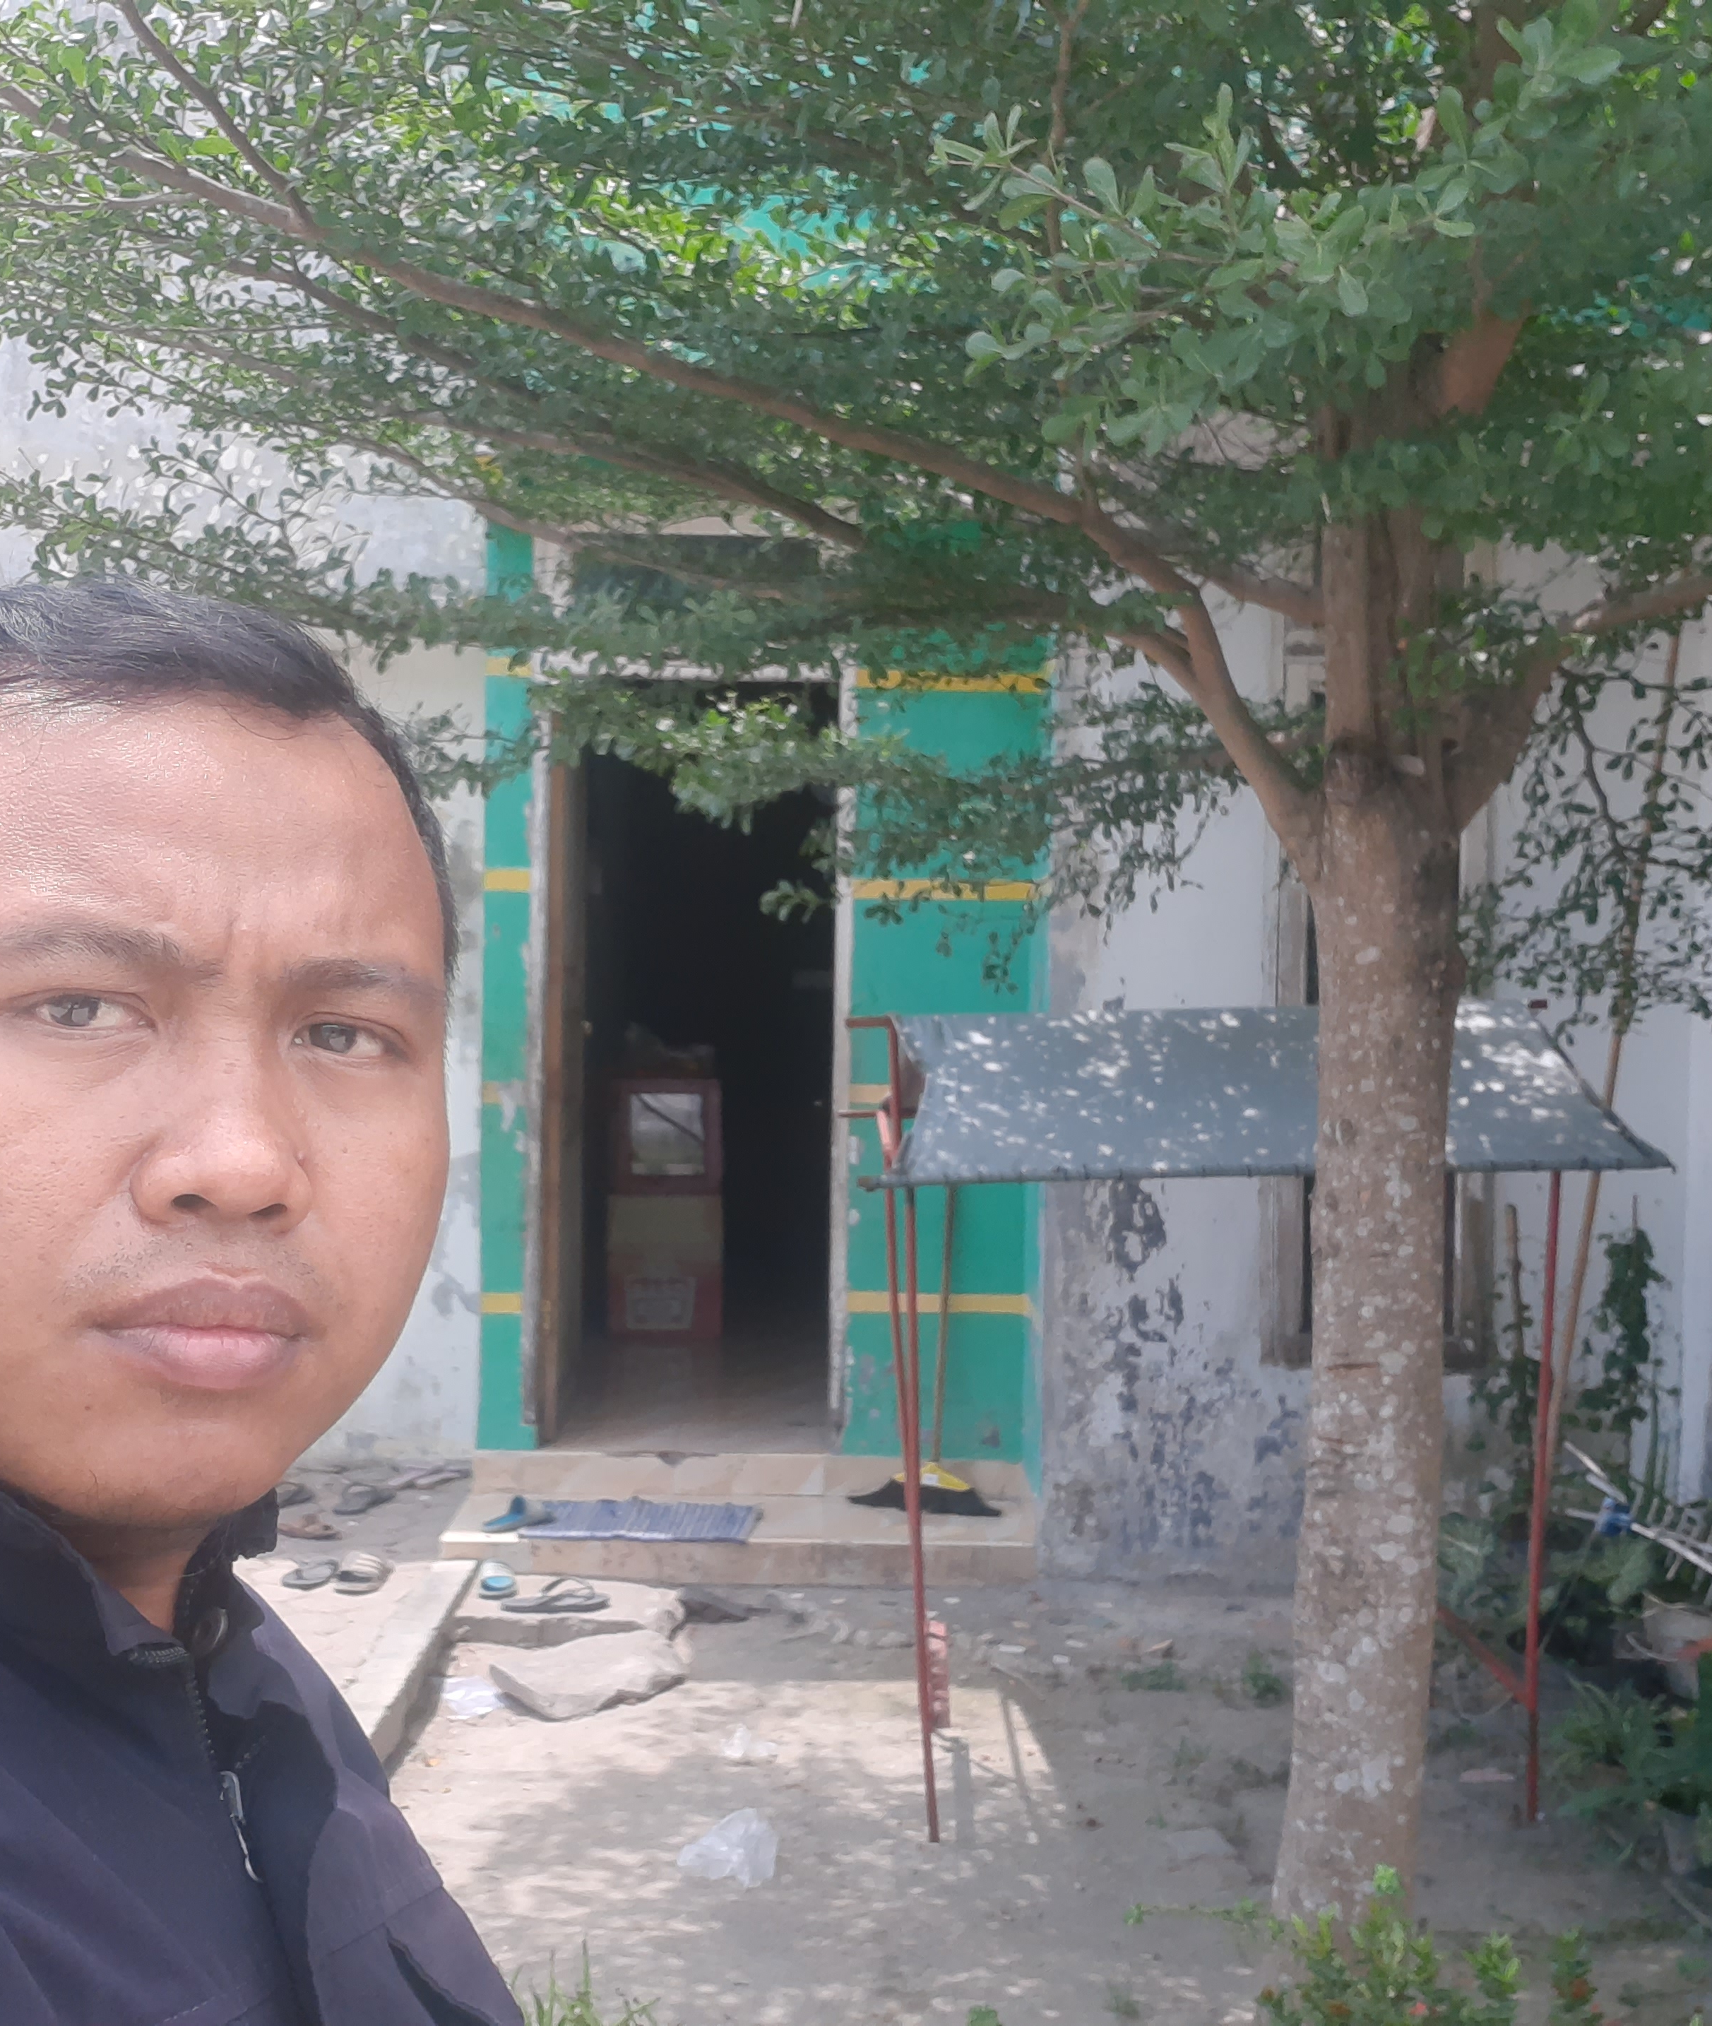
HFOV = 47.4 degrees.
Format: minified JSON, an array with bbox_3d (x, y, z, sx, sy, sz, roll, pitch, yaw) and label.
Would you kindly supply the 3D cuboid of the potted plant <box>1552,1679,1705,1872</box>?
[{"bbox_3d":[1.417,1.379,3.582,0.270,0.313,0.270,1,3,-3],"label":"potted plant"}]

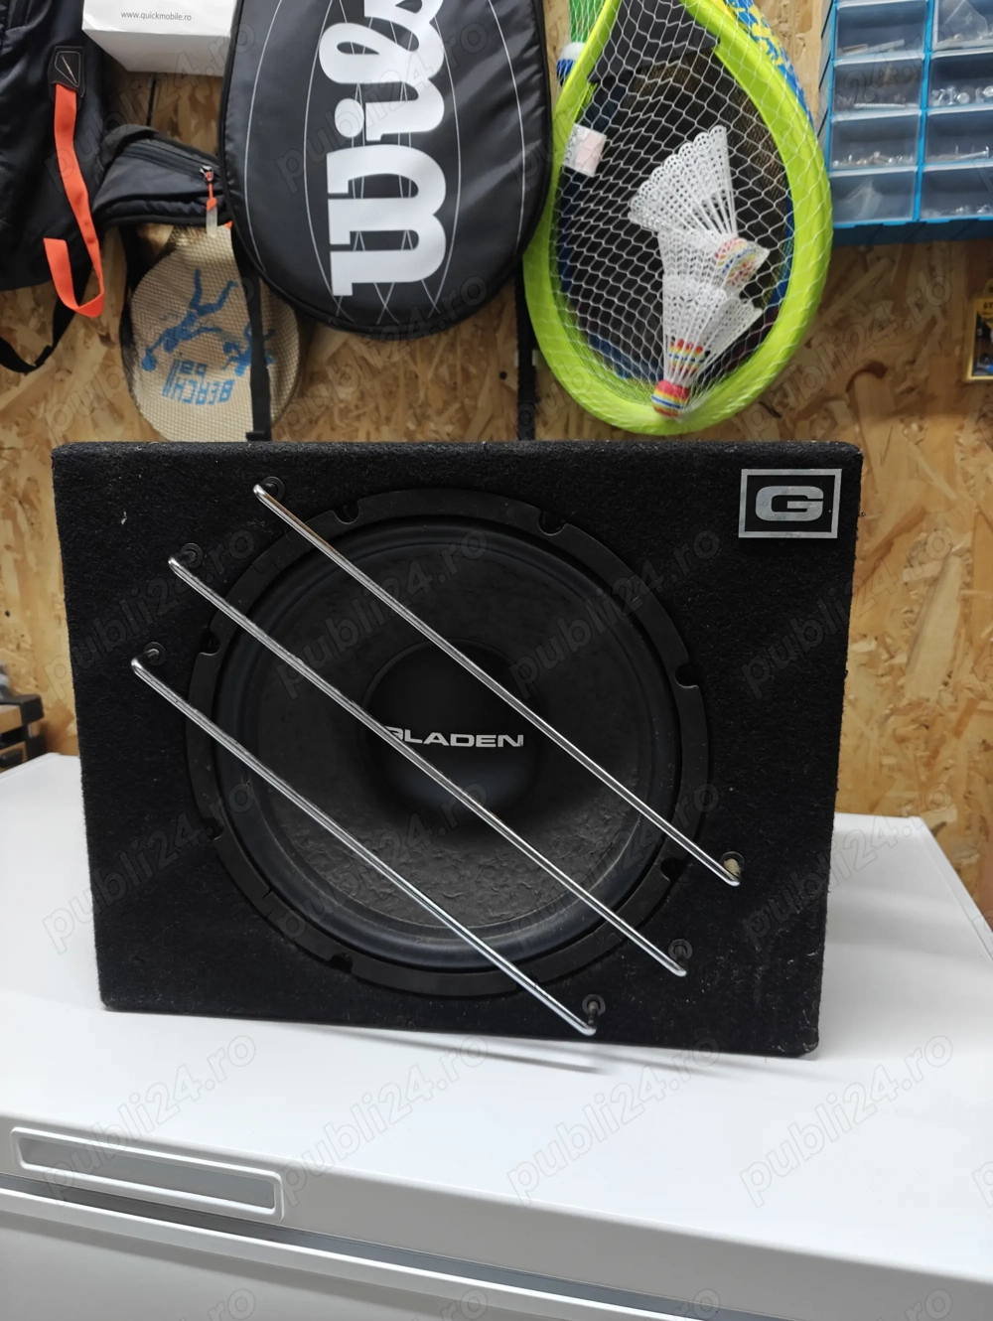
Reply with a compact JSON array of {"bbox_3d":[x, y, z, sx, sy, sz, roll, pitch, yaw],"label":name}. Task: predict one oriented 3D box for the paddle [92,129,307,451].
[{"bbox_3d":[-0.298,-0.387,0.960,0.197,0.335,0.022,2,12,12],"label":"paddle"}]

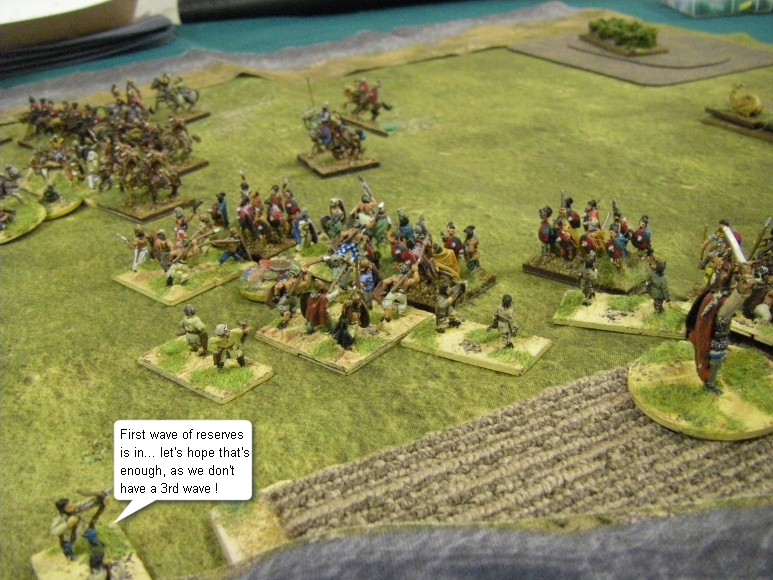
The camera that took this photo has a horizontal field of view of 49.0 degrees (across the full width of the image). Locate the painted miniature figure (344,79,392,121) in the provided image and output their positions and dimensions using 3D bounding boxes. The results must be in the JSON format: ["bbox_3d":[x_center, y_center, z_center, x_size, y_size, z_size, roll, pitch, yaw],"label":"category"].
[{"bbox_3d":[-0.011,-0.111,0.493,0.026,0.023,0.011,1,26,11],"label":"painted miniature figure"}]

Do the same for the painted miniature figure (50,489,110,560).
[{"bbox_3d":[-0.064,0.049,0.179,0.011,0.016,0.007,-13,26,-16],"label":"painted miniature figure"}]

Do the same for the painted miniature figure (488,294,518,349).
[{"bbox_3d":[0.034,0.009,0.246,0.008,0.017,0.006,0,26,9],"label":"painted miniature figure"}]

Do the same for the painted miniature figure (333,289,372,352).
[{"bbox_3d":[-0.011,0.008,0.255,0.009,0.016,0.009,4,27,16],"label":"painted miniature figure"}]

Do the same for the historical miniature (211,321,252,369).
[{"bbox_3d":[-0.046,0.015,0.249,0.009,0.014,0.008,-27,33,-38],"label":"historical miniature"}]

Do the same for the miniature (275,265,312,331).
[{"bbox_3d":[-0.030,0.001,0.271,0.009,0.018,0.009,7,28,22],"label":"miniature"}]

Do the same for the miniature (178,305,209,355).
[{"bbox_3d":[-0.058,0.012,0.256,0.008,0.017,0.006,7,28,25],"label":"miniature"}]

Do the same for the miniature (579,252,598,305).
[{"bbox_3d":[0.062,-0.003,0.263,0.006,0.017,0.006,-3,25,5],"label":"miniature"}]

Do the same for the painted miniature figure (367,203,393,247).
[{"bbox_3d":[-0.002,-0.024,0.320,0.009,0.018,0.007,6,27,23],"label":"painted miniature figure"}]

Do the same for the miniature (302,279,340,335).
[{"bbox_3d":[-0.021,0.005,0.262,0.011,0.018,0.007,8,28,27],"label":"miniature"}]

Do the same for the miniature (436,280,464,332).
[{"bbox_3d":[0.019,0.005,0.259,0.008,0.015,0.006,-20,30,-29],"label":"miniature"}]

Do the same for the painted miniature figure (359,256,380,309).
[{"bbox_3d":[-0.005,-0.003,0.272,0.007,0.018,0.006,-22,30,-31],"label":"painted miniature figure"}]

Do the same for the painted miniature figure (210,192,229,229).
[{"bbox_3d":[-0.069,-0.032,0.347,0.007,0.018,0.007,-17,27,-23],"label":"painted miniature figure"}]

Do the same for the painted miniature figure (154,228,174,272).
[{"bbox_3d":[-0.084,-0.015,0.318,0.007,0.017,0.006,8,28,27],"label":"painted miniature figure"}]

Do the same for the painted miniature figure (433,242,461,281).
[{"bbox_3d":[0.020,-0.009,0.285,0.009,0.016,0.008,-4,26,0],"label":"painted miniature figure"}]

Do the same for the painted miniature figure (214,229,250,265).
[{"bbox_3d":[-0.058,-0.017,0.318,0.012,0.013,0.007,-16,28,-22],"label":"painted miniature figure"}]

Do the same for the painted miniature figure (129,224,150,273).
[{"bbox_3d":[-0.094,-0.016,0.322,0.008,0.018,0.007,-10,25,-9],"label":"painted miniature figure"}]

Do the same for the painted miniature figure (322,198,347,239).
[{"bbox_3d":[-0.020,-0.027,0.329,0.009,0.018,0.007,14,31,36],"label":"painted miniature figure"}]

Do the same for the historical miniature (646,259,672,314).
[{"bbox_3d":[0.084,-0.001,0.259,0.007,0.017,0.005,-14,27,-20],"label":"historical miniature"}]

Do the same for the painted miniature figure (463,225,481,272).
[{"bbox_3d":[0.029,-0.015,0.292,0.006,0.017,0.006,-1,25,9],"label":"painted miniature figure"}]

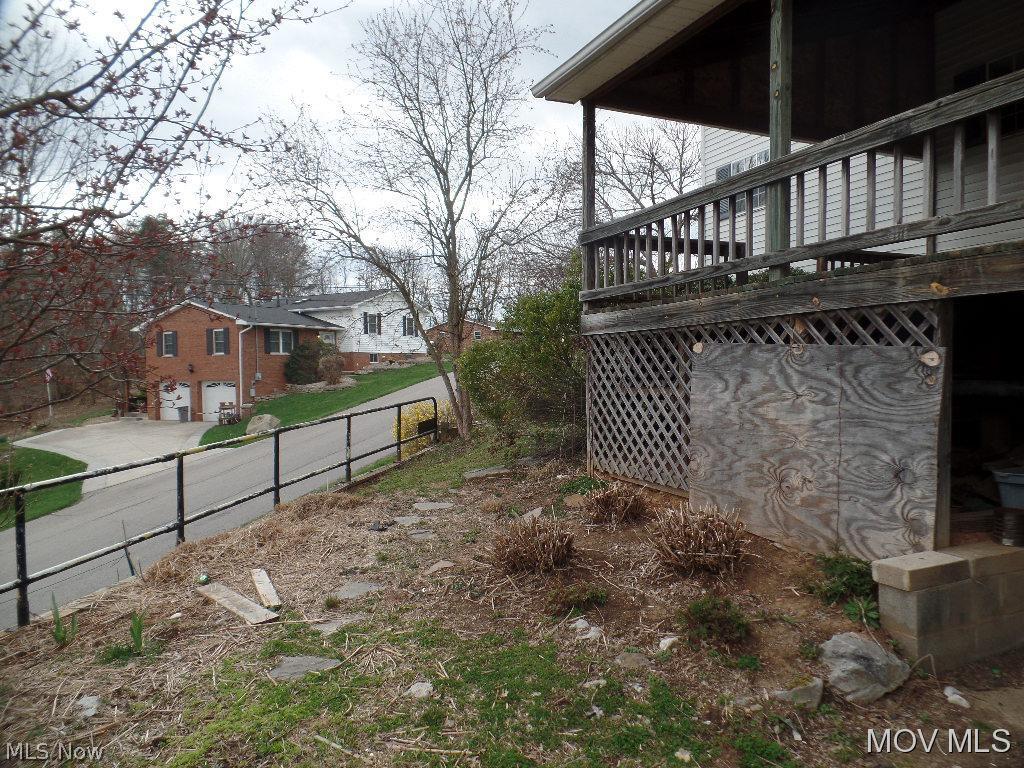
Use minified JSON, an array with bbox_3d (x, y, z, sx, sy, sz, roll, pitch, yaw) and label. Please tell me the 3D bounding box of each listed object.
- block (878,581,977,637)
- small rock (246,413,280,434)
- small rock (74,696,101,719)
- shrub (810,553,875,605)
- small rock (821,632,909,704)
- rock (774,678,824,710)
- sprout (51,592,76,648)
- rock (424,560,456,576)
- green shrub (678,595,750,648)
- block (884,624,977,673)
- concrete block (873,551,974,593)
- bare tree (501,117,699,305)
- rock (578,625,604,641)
[{"bbox_3d":[1.946,1.013,3.185,0.390,0.200,0.195,-1,2,-21],"label":"block"},{"bbox_3d":[-10.409,1.696,28.500,1.350,1.000,1.150,-1,1,-20],"label":"small rock"},{"bbox_3d":[-1.882,1.436,3.020,0.095,0.055,0.085,0,2,-6],"label":"small rock"},{"bbox_3d":[1.788,1.057,3.680,0.310,0.190,0.270,0,1,26],"label":"shrub"},{"bbox_3d":[1.471,1.179,2.840,0.320,0.195,0.250,0,1,27],"label":"small rock"},{"bbox_3d":[1.204,1.301,2.860,0.185,0.095,0.130,0,2,9],"label":"rock"},{"bbox_3d":[-2.584,1.357,3.920,0.125,0.290,0.120,-1,1,-33],"label":"sprout"},{"bbox_3d":[-0.486,1.256,4.630,0.200,0.060,0.170,-1,1,-6],"label":"rock"},{"bbox_3d":[1.008,1.176,3.370,0.320,0.165,0.270,0,1,17],"label":"green shrub"},{"bbox_3d":[1.932,1.210,3.164,0.395,0.185,0.194,-1,1,-25],"label":"block"},{"bbox_3d":[1.915,0.873,3.191,0.390,0.092,0.190,-1,2,-21],"label":"concrete block"},{"bbox_3d":[2.340,-3.722,16.500,4.500,5.300,4.500,0,2,0],"label":"bare tree"},{"bbox_3d":[0.404,1.264,3.460,0.125,0.050,0.095,0,1,7],"label":"rock"}]

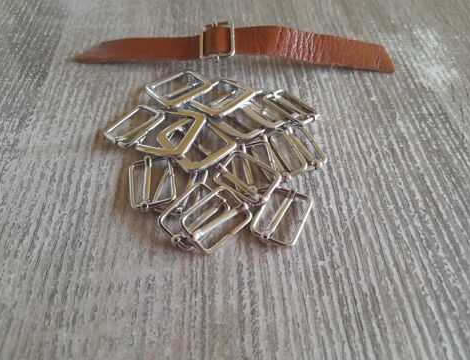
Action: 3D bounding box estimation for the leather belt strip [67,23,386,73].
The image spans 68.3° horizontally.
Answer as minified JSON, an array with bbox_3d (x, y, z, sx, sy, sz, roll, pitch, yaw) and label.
[{"bbox_3d":[-0.002,-0.097,0.247,0.225,0.018,0.032,2,55,2],"label":"leather belt strip"}]

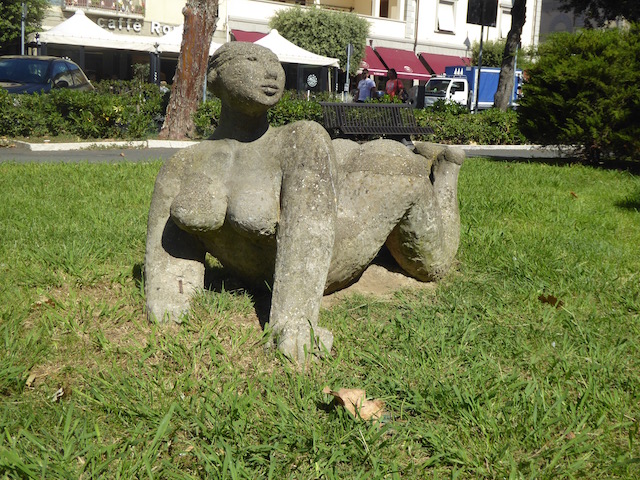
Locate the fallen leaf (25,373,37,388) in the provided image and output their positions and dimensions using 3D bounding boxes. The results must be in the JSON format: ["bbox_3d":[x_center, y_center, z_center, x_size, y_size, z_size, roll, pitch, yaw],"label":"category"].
[{"bbox_3d":[-1.059,0.516,2.840,0.040,0.025,0.060,6,12,20],"label":"fallen leaf"}]

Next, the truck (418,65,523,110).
[{"bbox_3d":[7.554,-7.401,39.500,5.600,2.750,2.050,-6,14,-36],"label":"truck"}]

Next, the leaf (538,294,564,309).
[{"bbox_3d":[1.252,0.335,4.200,0.140,0.035,0.110,2,11,0],"label":"leaf"}]

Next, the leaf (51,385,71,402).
[{"bbox_3d":[-0.923,0.545,2.750,0.060,0.030,0.070,9,13,29],"label":"leaf"}]

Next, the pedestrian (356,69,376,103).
[{"bbox_3d":[1.220,-3.656,20.500,0.500,1.720,0.360,3,11,5],"label":"pedestrian"}]

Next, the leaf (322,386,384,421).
[{"bbox_3d":[0.117,0.576,2.720,0.200,0.065,0.140,2,11,0],"label":"leaf"}]

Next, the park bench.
[{"bbox_3d":[0.955,-1.836,12.900,1.800,0.820,0.650,-5,13,-34],"label":"park bench"}]

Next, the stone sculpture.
[{"bbox_3d":[0.063,-0.300,4.047,0.870,1.290,1.750,9,13,31],"label":"stone sculpture"}]

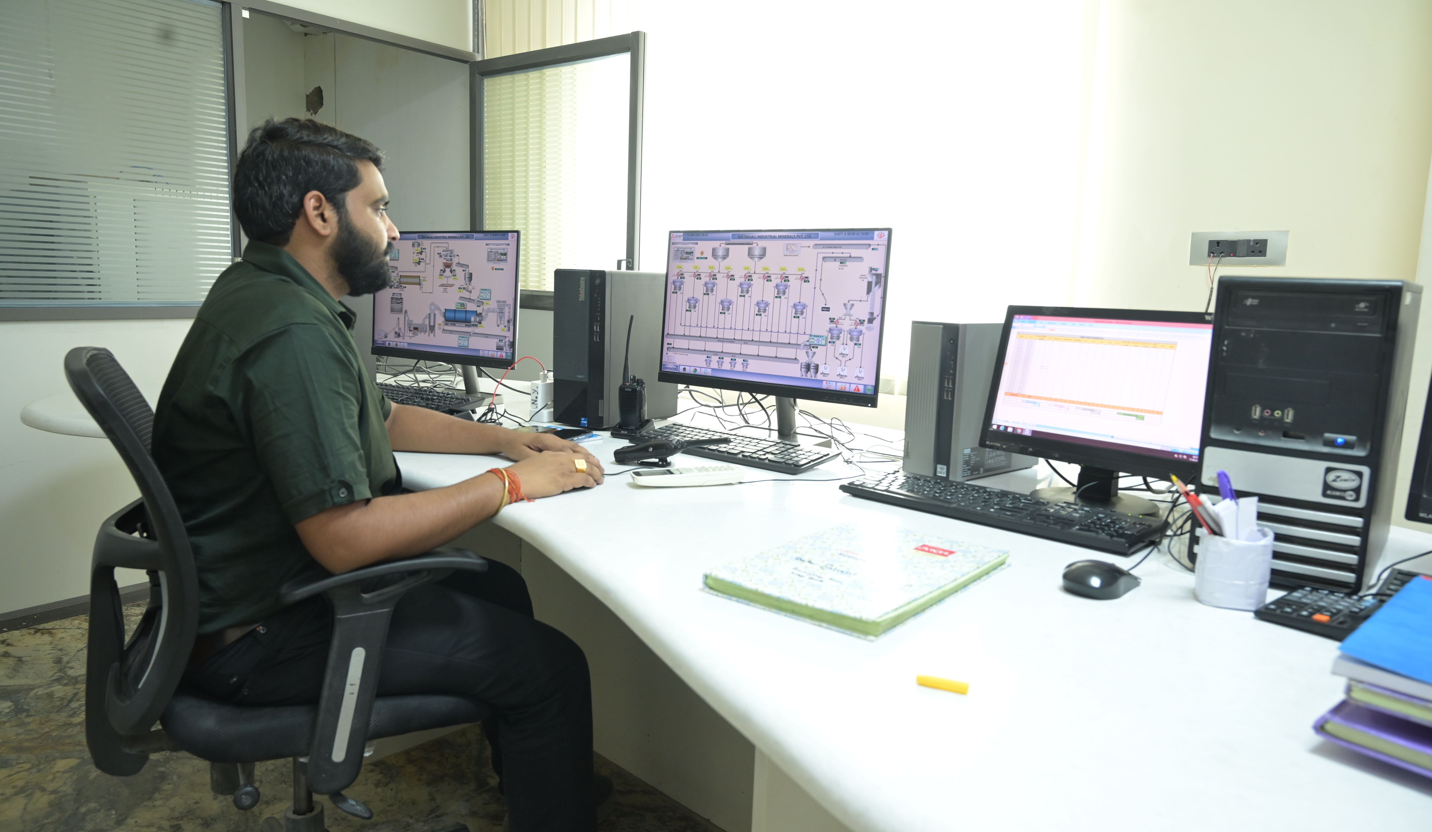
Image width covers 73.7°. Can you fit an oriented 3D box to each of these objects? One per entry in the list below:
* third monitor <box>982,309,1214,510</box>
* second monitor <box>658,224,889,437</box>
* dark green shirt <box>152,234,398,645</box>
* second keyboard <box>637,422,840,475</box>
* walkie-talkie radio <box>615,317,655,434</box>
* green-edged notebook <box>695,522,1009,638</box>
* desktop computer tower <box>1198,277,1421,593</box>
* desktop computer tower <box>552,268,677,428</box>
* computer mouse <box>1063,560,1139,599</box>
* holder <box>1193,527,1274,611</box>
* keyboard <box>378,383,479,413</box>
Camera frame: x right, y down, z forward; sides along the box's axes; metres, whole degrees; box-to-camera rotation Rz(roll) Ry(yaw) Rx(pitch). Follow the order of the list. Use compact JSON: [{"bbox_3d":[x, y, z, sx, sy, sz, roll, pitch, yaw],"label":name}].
[{"bbox_3d":[0.602,-0.012,1.466,0.170,0.301,0.375,-6,11,-43],"label":"third monitor"},{"bbox_3d":[0.107,-0.192,1.789,0.490,0.303,0.050,8,7,36],"label":"second monitor"},{"bbox_3d":[-0.644,0.013,1.400,0.330,0.520,0.460,-3,10,-32],"label":"dark green shirt"},{"bbox_3d":[0.019,0.055,1.810,0.425,0.028,0.150,9,10,38],"label":"second keyboard"},{"bbox_3d":[-0.164,-0.082,1.939,0.070,0.245,0.065,8,10,38],"label":"walkie-talkie radio"},{"bbox_3d":[0.168,0.171,1.076,0.207,0.020,0.330,9,10,38],"label":"green-edged notebook"},{"bbox_3d":[0.768,0.003,1.232,0.178,0.346,0.359,9,11,39],"label":"desktop computer tower"},{"bbox_3d":[-0.220,-0.160,2.184,0.143,0.335,0.281,7,10,31],"label":"desktop computer tower"},{"bbox_3d":[0.425,0.175,1.050,0.105,0.038,0.061,-4,10,-38],"label":"computer mouse"},{"bbox_3d":[0.562,0.165,1.038,0.073,0.071,0.073,9,11,39],"label":"holder"},{"bbox_3d":[-0.752,-0.038,2.234,0.440,0.036,0.150,7,10,33],"label":"keyboard"}]

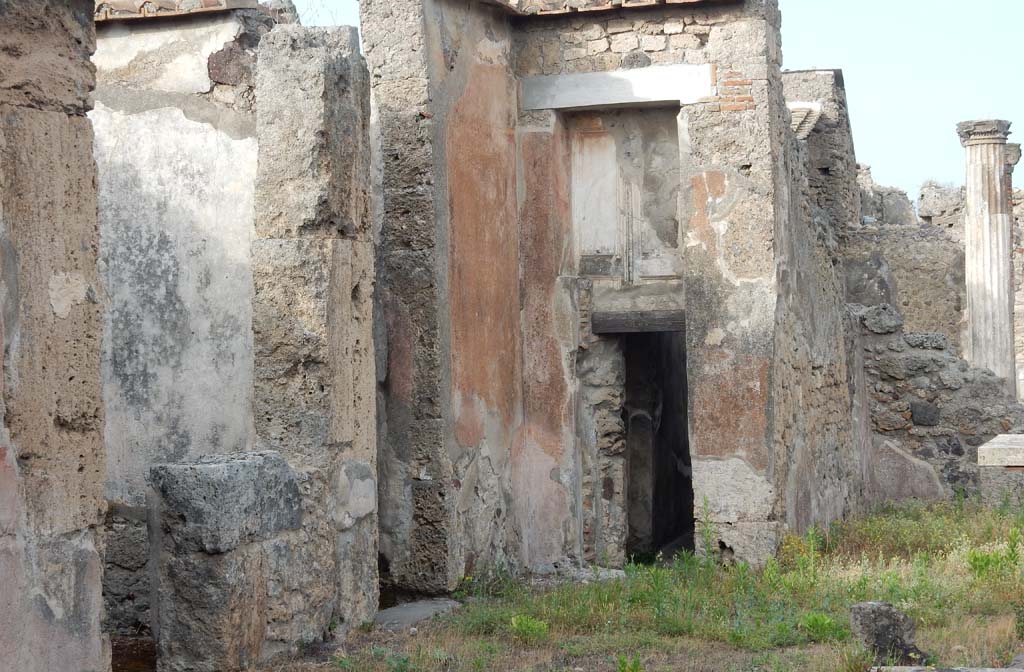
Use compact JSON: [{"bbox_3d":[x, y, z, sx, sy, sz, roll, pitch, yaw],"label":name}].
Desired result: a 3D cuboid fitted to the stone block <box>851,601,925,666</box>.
[{"bbox_3d":[1.957,1.541,10.900,0.360,0.315,0.300,-1,0,17],"label":"stone block"}]

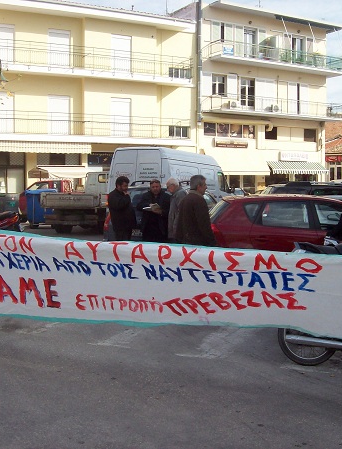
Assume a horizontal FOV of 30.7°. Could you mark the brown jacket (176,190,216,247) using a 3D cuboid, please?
[{"bbox_3d":[0.314,-0.042,8.166,0.380,0.820,0.520,-2,5,-30],"label":"brown jacket"}]

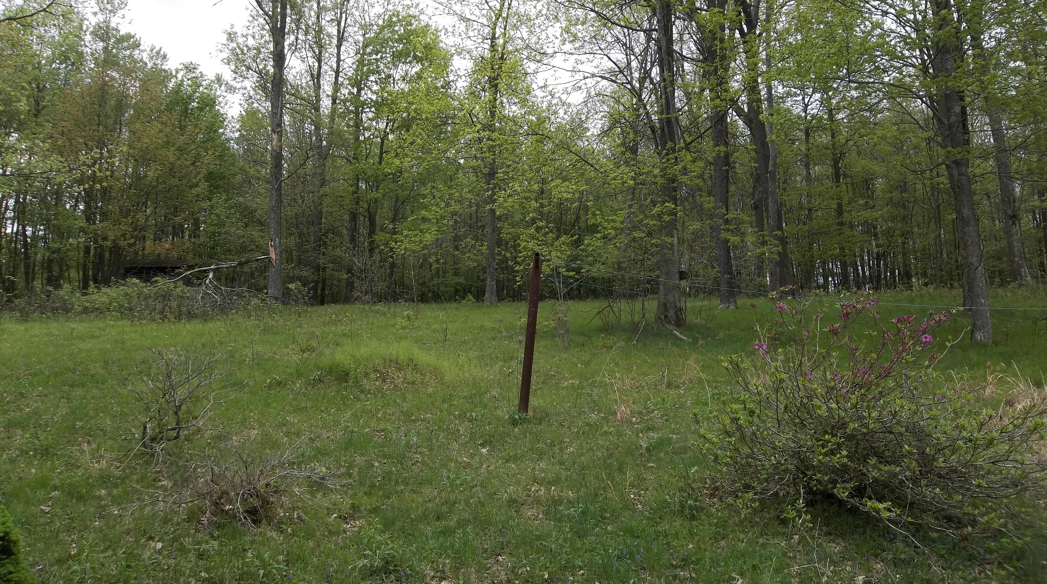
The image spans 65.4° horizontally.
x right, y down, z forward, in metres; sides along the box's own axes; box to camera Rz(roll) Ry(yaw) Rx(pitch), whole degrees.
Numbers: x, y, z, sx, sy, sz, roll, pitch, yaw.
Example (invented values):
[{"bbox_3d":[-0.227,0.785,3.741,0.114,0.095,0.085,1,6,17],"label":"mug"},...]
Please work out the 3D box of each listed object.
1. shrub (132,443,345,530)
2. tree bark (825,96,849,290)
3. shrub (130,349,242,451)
[{"bbox_3d":[-1.789,1.212,5.200,1.250,0.400,0.850,1,-3,-19],"label":"shrub"},{"bbox_3d":[14.615,-4.585,38.000,0.816,8.935,0.700,-2,-3,21],"label":"tree bark"},{"bbox_3d":[-3.048,0.945,7.400,0.930,0.840,0.800,1,-3,-22],"label":"shrub"}]

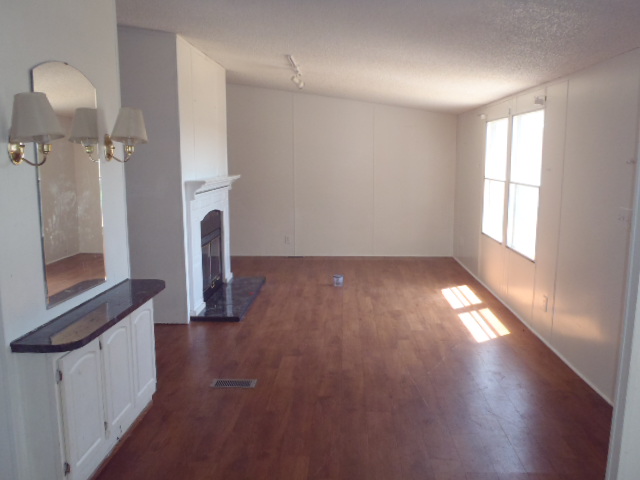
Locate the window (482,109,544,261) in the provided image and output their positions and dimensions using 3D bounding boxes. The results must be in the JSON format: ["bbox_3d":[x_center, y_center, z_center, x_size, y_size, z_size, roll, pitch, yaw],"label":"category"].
[{"bbox_3d":[1.946,-0.592,5.345,0.065,1.327,1.814,0,9,3],"label":"window"}]

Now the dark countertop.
[{"bbox_3d":[-1.173,0.377,2.839,0.279,0.036,1.209,0,9,3],"label":"dark countertop"}]

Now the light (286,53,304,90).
[{"bbox_3d":[-0.265,-1.697,5.310,0.155,0.186,1.162,0,9,3],"label":"light"}]

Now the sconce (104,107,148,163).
[{"bbox_3d":[-1.172,-0.637,3.158,0.246,0.326,0.232,0,9,3],"label":"sconce"}]

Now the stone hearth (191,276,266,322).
[{"bbox_3d":[-0.952,0.626,5.725,0.465,0.046,1.621,0,9,3],"label":"stone hearth"}]

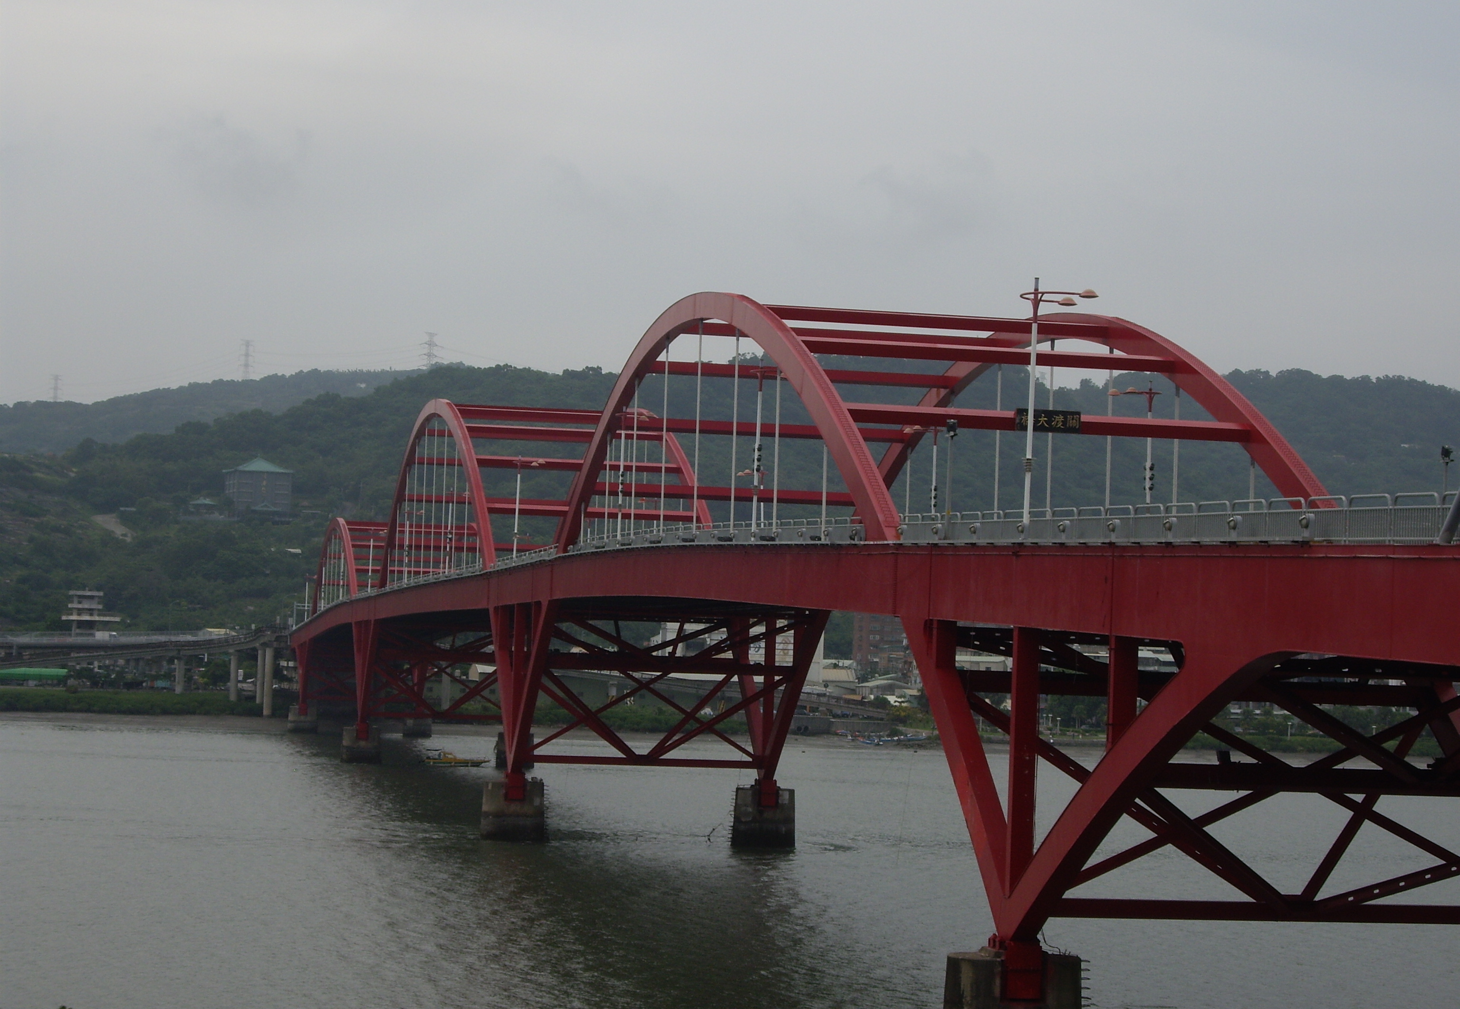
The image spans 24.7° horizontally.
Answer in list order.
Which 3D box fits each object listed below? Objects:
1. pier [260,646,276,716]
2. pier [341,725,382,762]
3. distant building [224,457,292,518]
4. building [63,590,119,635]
[{"bbox_3d":[-82.492,31.712,595.735,1.490,12.540,1.490,3,-3,-10],"label":"pier"},{"bbox_3d":[-45.433,29.564,411.309,4.750,4.800,3.100,3,-3,-10],"label":"pier"},{"bbox_3d":[-187.808,-6.602,1330.000,23.500,24.500,23.000,3,-3,-20],"label":"distant building"},{"bbox_3d":[-169.505,29.387,885.000,15.000,13.000,9.500,3,-3,-11],"label":"building"}]

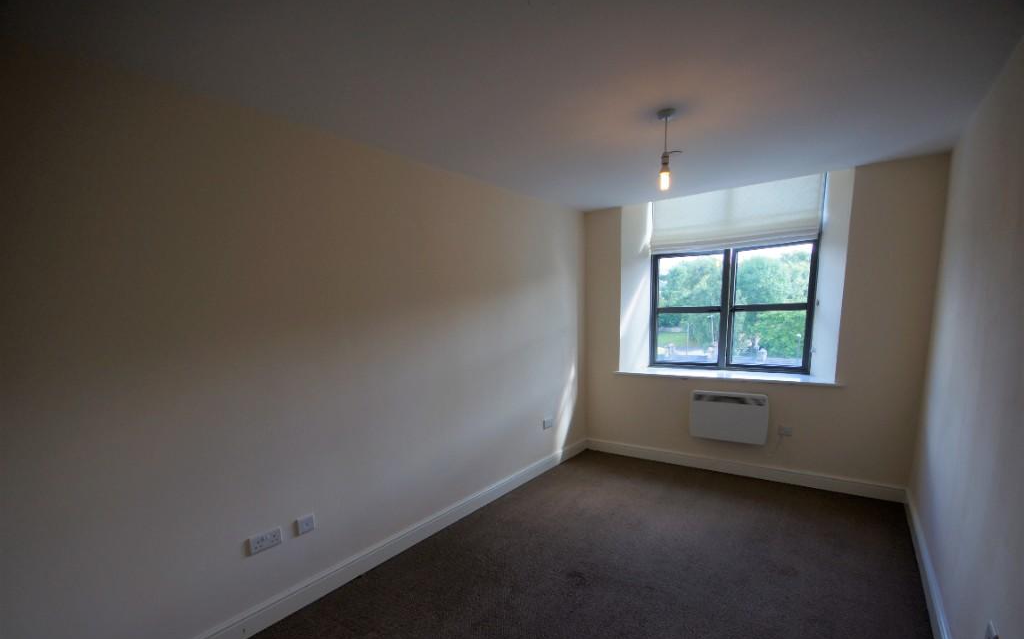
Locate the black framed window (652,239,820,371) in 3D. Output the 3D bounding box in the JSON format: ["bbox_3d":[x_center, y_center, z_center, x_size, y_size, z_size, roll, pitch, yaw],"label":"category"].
[{"bbox_3d":[2.203,-0.142,4.408,1.520,1.190,0.080,3,6,39],"label":"black framed window"}]

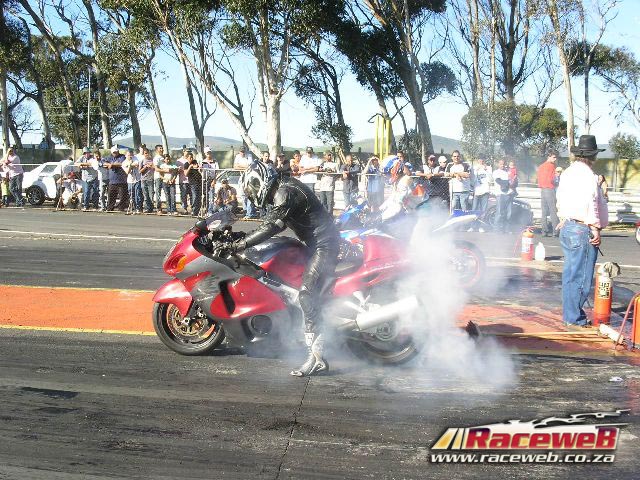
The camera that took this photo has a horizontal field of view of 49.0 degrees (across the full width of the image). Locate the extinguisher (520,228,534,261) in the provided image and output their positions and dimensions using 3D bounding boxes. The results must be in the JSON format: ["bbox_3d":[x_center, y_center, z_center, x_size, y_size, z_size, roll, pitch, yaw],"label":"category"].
[{"bbox_3d":[3.260,0.063,10.978,0.200,0.520,0.190,2,7,10],"label":"extinguisher"}]

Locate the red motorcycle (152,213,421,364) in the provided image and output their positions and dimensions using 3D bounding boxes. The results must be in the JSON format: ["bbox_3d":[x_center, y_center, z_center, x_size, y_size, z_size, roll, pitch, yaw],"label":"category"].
[{"bbox_3d":[-0.266,0.400,5.558,2.170,1.140,0.720,2,7,7],"label":"red motorcycle"}]

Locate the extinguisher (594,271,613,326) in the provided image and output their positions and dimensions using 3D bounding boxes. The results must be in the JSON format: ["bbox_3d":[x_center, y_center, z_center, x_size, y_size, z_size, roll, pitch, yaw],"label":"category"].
[{"bbox_3d":[2.820,0.562,6.944,0.180,0.550,0.180,3,8,20],"label":"extinguisher"}]

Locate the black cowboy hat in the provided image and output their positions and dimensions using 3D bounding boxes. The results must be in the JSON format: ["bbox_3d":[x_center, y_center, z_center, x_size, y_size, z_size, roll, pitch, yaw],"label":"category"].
[{"bbox_3d":[2.560,-0.900,6.724,0.360,0.180,0.320,-6,10,-44],"label":"black cowboy hat"}]

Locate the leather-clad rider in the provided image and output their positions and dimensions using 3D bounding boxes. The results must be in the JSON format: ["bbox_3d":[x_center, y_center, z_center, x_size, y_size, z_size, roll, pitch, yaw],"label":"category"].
[{"bbox_3d":[-0.278,0.171,5.530,0.880,1.600,0.700,2,7,7],"label":"leather-clad rider"}]

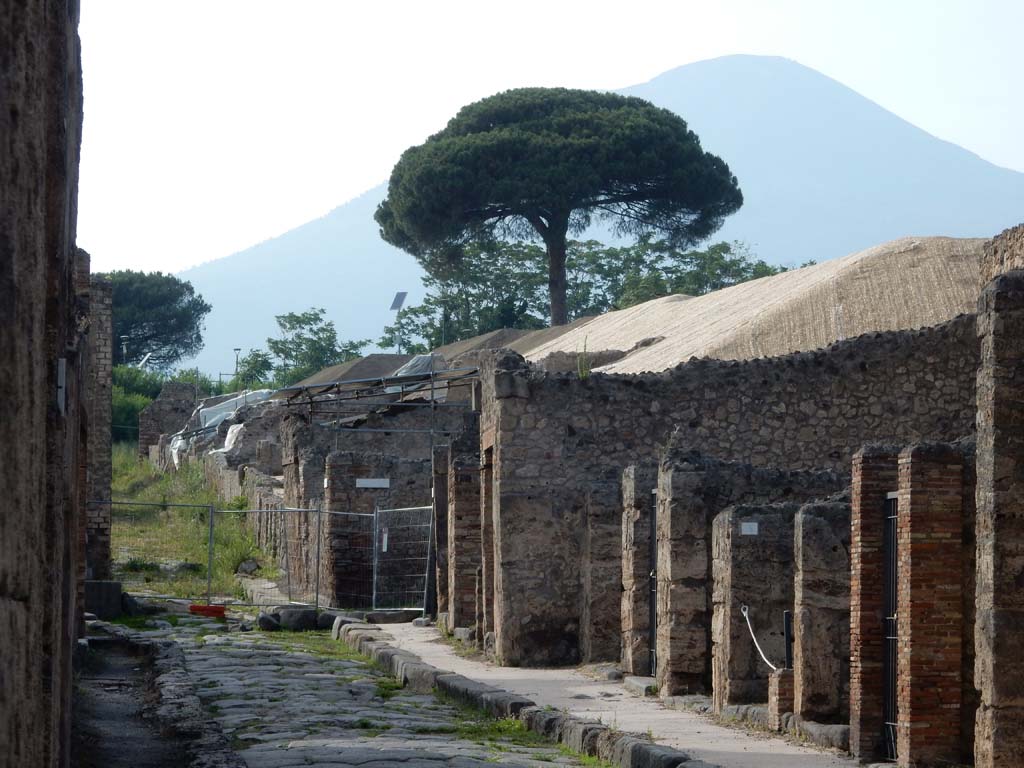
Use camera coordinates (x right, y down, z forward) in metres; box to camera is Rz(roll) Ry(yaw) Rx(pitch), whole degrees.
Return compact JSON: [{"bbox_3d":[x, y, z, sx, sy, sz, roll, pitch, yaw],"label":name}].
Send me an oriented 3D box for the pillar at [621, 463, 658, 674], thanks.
[{"bbox_3d":[1.669,2.319,51.318,0.430,2.607,1.000,1,-3,-6],"label":"pillar"}]

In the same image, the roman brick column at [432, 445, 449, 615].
[{"bbox_3d":[-1.172,2.818,78.798,0.500,3.274,0.550,1,-3,-6],"label":"roman brick column"}]

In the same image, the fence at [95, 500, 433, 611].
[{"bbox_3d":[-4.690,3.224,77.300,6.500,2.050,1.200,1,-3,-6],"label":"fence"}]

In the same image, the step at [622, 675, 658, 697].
[{"bbox_3d":[1.644,3.626,49.362,0.360,0.150,1.900,1,-3,-6],"label":"step"}]

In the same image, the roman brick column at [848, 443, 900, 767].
[{"bbox_3d":[3.207,1.915,35.860,0.430,2.667,0.480,1,-3,-6],"label":"roman brick column"}]

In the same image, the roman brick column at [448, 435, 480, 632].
[{"bbox_3d":[-0.753,2.692,71.450,0.550,3.212,0.850,1,-3,-6],"label":"roman brick column"}]

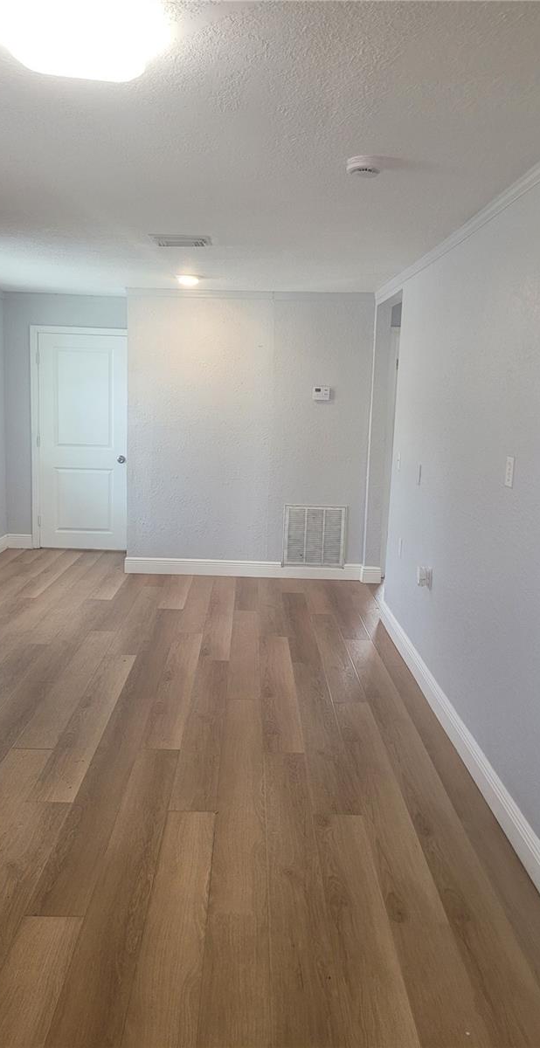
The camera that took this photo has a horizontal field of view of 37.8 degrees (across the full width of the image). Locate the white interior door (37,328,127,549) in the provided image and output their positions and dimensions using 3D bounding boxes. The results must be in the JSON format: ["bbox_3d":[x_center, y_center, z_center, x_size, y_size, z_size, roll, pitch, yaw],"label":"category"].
[{"bbox_3d":[-1.780,-0.760,7.541,0.840,2.030,0.042,2,9,-1],"label":"white interior door"}]

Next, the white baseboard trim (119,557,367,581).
[{"bbox_3d":[-0.222,0.384,6.717,2.010,0.137,0.018,2,9,-1],"label":"white baseboard trim"}]

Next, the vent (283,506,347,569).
[{"bbox_3d":[0.383,0.112,6.683,0.532,0.534,0.022,2,9,-1],"label":"vent"}]

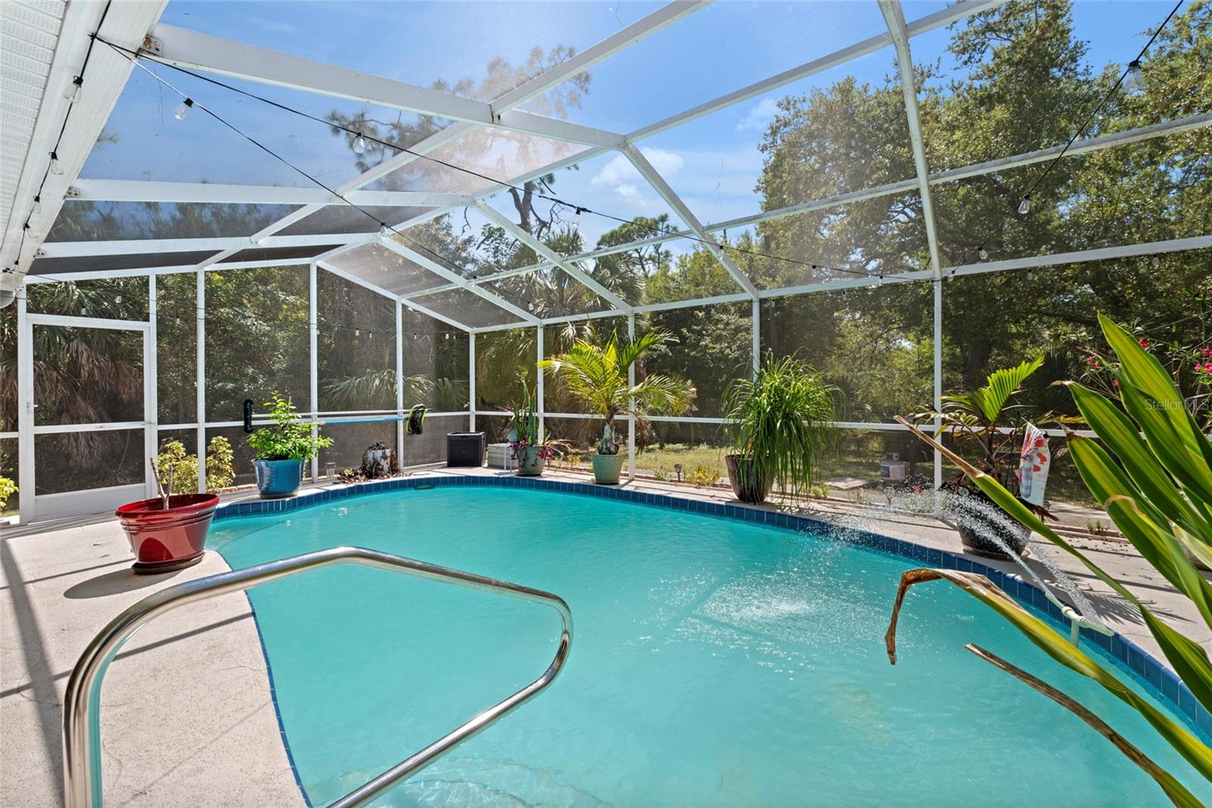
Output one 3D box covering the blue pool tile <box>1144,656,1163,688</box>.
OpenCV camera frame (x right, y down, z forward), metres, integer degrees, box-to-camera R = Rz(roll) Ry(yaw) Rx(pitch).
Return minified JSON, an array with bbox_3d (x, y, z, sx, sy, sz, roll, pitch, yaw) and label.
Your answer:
[{"bbox_3d":[2.618,1.277,2.245,0.020,0.108,0.109,0,1,22],"label":"blue pool tile"}]

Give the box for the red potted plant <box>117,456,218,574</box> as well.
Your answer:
[{"bbox_3d":[-3.253,0.792,3.514,0.560,0.810,0.560,-1,2,-43],"label":"red potted plant"}]

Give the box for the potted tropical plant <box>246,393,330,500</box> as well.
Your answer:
[{"bbox_3d":[-3.980,0.511,5.942,0.880,1.270,0.840,-1,1,-34],"label":"potted tropical plant"}]

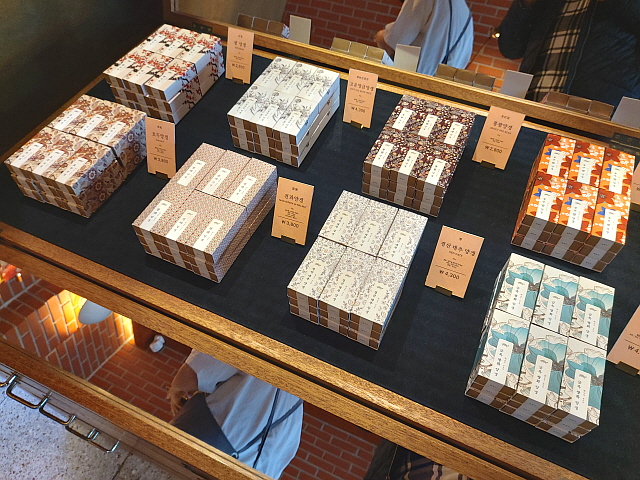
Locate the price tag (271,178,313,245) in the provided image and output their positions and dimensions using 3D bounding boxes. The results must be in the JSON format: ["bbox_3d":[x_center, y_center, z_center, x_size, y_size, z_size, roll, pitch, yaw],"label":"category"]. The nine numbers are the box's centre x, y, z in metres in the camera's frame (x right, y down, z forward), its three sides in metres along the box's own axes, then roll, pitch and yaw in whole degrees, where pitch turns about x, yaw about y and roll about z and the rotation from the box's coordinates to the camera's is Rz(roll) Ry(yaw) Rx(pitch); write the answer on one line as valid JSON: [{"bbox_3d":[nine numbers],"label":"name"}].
[{"bbox_3d":[-0.040,-0.040,0.656,0.052,0.092,0.008,16,28,12],"label":"price tag"}]

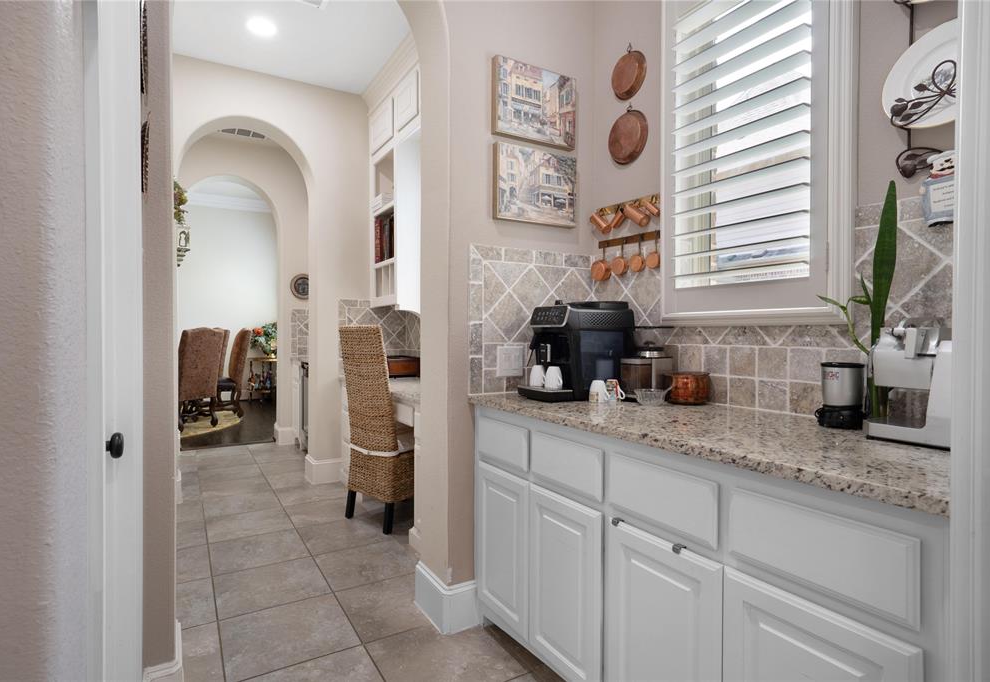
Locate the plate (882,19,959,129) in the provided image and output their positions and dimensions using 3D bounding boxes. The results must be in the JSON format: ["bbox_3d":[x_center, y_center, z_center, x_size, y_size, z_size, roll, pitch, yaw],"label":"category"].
[{"bbox_3d":[1.050,-0.625,1.254,0.030,0.262,0.262,10,-4,-30],"label":"plate"}]

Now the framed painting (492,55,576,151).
[{"bbox_3d":[0.168,-0.970,2.229,0.395,0.300,0.040,0,1,-30],"label":"framed painting"}]

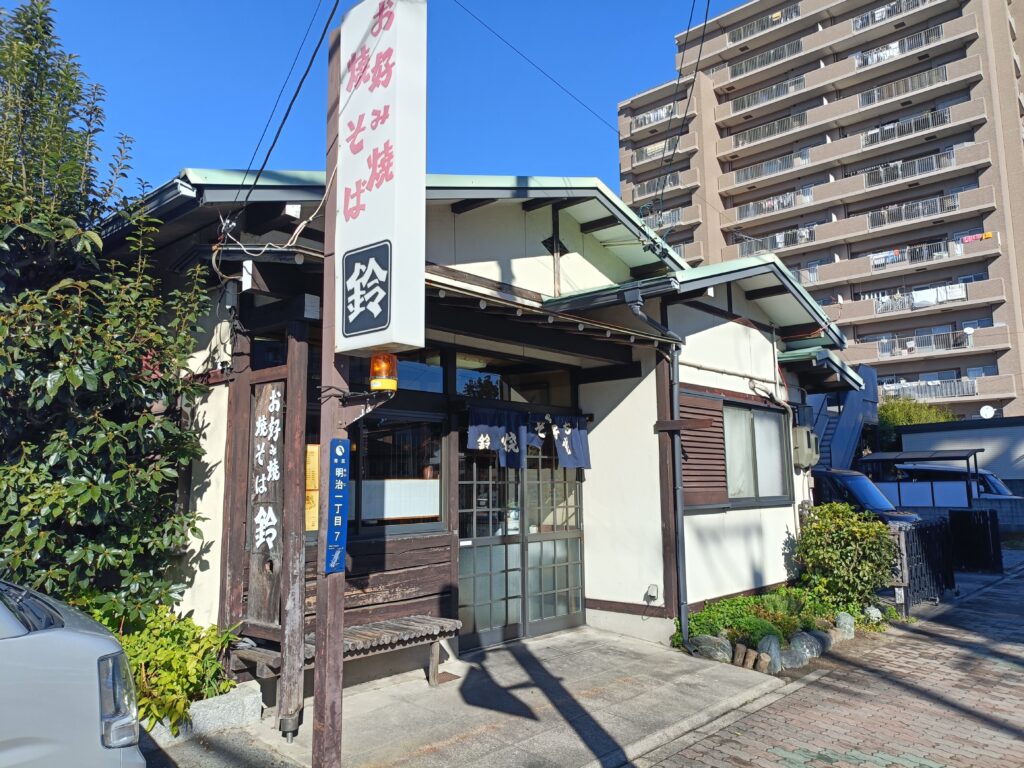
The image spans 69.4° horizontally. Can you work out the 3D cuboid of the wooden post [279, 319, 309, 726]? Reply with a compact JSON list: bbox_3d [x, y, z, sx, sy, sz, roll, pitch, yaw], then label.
[{"bbox_3d":[-1.230,0.766,4.172,0.094,2.308,0.094,-7,-11,41],"label":"wooden post"}]

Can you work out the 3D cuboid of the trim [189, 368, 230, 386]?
[{"bbox_3d":[-2.183,-0.033,5.331,0.660,0.085,0.040,-8,-11,42],"label":"trim"}]

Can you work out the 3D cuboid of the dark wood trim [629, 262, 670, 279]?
[{"bbox_3d":[1.579,-1.304,8.422,0.480,0.110,0.100,-7,-10,43],"label":"dark wood trim"}]

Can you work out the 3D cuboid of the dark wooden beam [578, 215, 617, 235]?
[{"bbox_3d":[0.923,-1.652,7.618,0.460,0.082,0.088,-8,-10,42],"label":"dark wooden beam"}]

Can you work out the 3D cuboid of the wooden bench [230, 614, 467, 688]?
[{"bbox_3d":[-1.030,1.820,4.774,0.451,0.414,1.542,-7,-11,41],"label":"wooden bench"}]

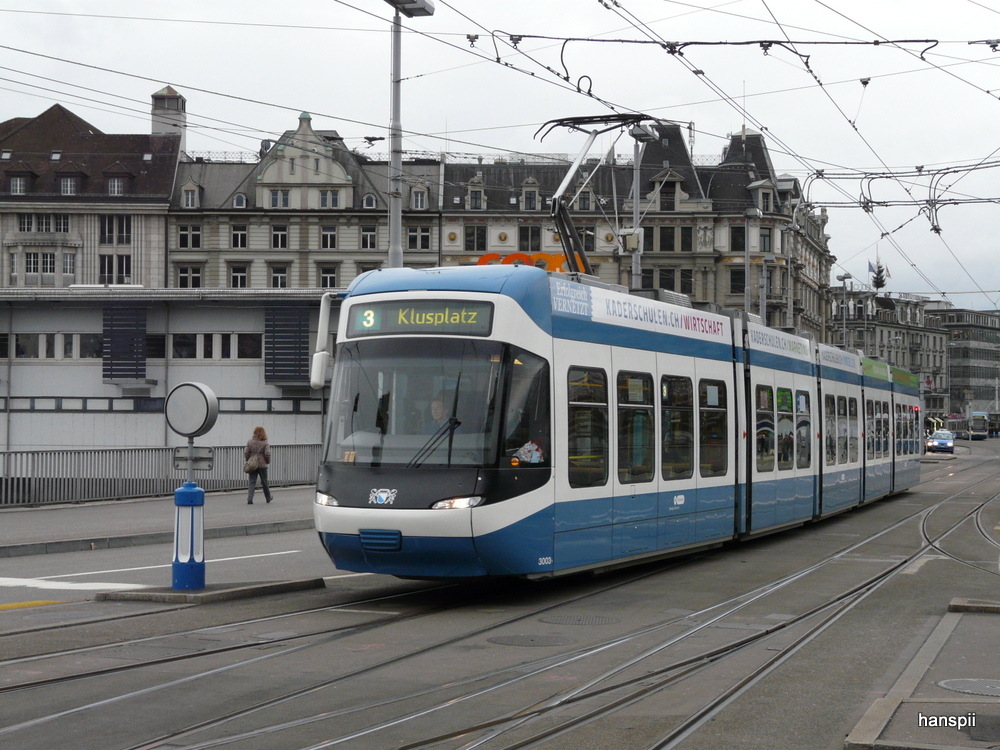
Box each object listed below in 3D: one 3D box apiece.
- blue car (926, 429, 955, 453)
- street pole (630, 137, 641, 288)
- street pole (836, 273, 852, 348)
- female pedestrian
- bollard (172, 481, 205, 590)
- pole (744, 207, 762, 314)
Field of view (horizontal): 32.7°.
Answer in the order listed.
[{"bbox_3d":[35.056,5.368,134.963,1.740,1.620,4.100,0,-2,14],"label":"blue car"},{"bbox_3d":[3.969,-1.803,49.825,0.270,10.390,0.270,-1,-2,22],"label":"street pole"},{"bbox_3d":[20.796,-0.461,102.808,1.100,11.410,0.400,-1,-2,37],"label":"street pole"},{"bbox_3d":[-5.239,1.957,37.028,0.460,1.680,0.500,-1,-2,22],"label":"female pedestrian"},{"bbox_3d":[-3.100,1.597,17.018,0.330,1.080,0.330,0,-2,0],"label":"bollard"},{"bbox_3d":[10.092,-1.331,67.820,0.750,10.710,0.380,0,-2,20],"label":"pole"}]

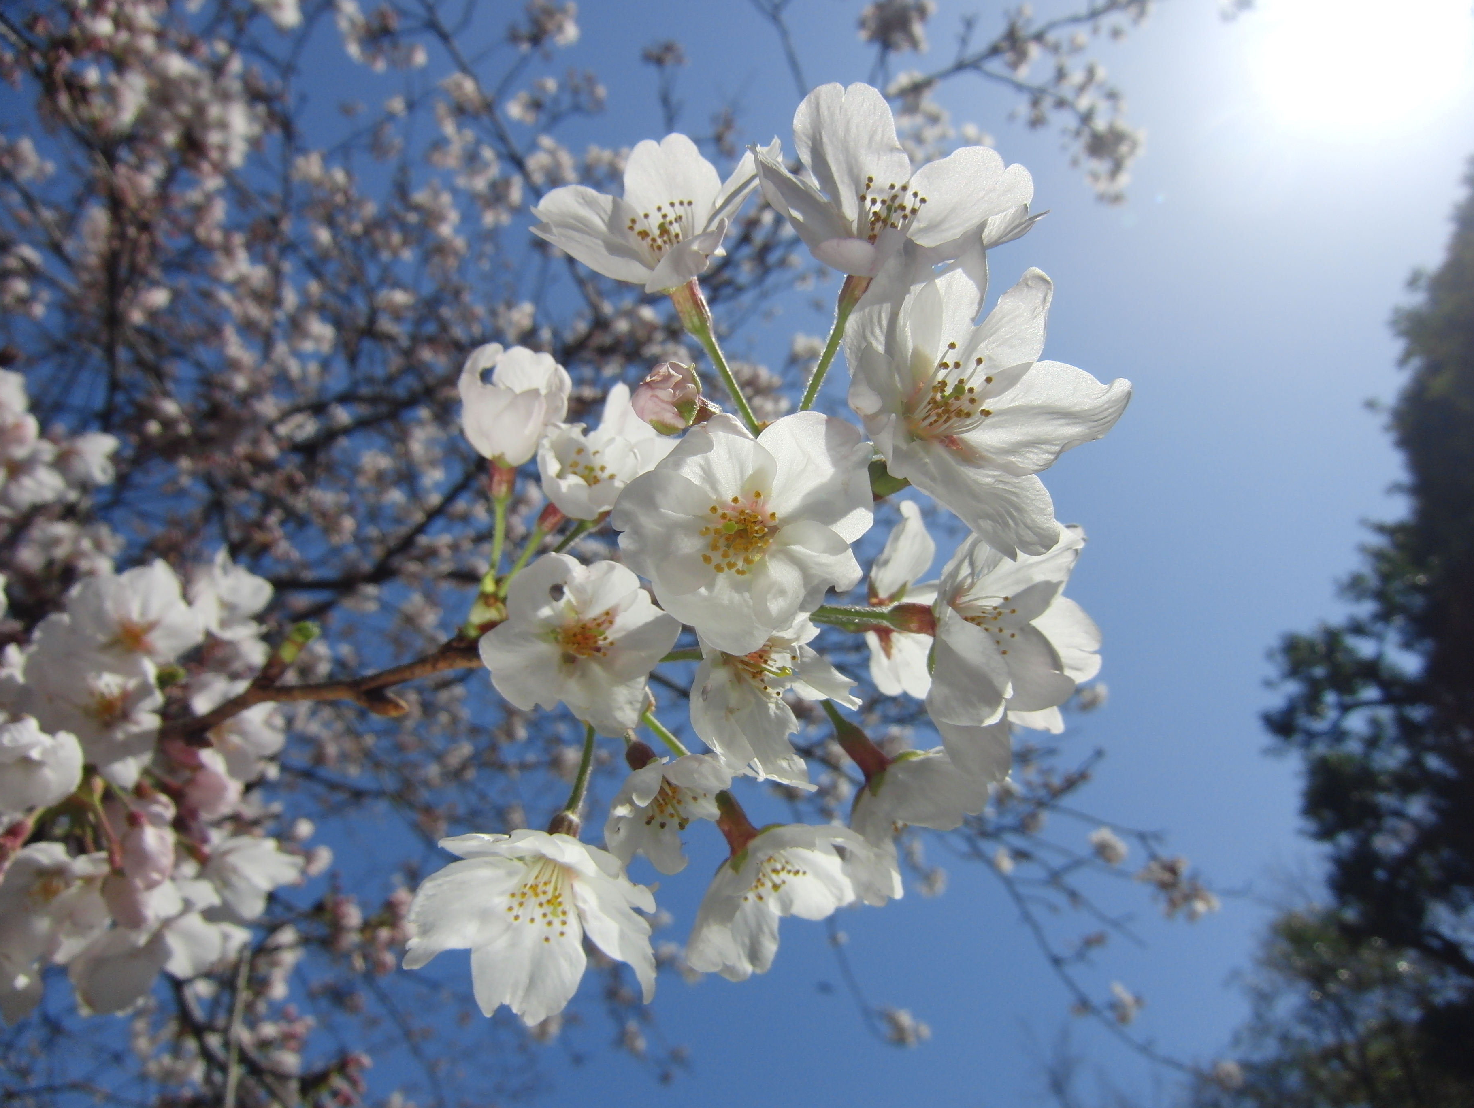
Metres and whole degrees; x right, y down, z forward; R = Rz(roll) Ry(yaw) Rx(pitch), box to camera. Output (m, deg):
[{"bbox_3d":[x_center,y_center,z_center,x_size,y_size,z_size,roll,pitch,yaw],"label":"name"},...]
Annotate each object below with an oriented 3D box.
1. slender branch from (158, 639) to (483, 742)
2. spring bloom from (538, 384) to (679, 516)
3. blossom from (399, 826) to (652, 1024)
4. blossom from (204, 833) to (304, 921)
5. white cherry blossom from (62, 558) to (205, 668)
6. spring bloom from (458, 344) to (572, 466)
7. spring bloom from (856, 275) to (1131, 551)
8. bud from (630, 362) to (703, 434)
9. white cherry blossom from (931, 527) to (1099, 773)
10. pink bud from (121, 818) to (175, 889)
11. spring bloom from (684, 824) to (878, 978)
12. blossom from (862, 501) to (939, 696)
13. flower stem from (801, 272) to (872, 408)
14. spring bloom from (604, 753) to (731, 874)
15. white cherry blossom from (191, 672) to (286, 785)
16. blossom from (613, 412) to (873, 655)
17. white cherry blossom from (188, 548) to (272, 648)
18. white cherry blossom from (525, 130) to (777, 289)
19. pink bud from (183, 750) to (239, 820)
[{"bbox_3d":[-0.079,0.025,0.187,0.088,0.013,0.008,-14,-7,27],"label":"slender branch"},{"bbox_3d":[-0.022,-0.017,0.172,0.024,0.022,0.018,0,-30,0],"label":"spring bloom"},{"bbox_3d":[-0.027,0.049,0.142,0.035,0.017,0.035,-5,-44,9],"label":"blossom"},{"bbox_3d":[-0.118,0.079,0.250,0.023,0.021,0.022,18,11,35],"label":"blossom"},{"bbox_3d":[-0.147,0.016,0.250,0.034,0.028,0.018,0,-12,-21],"label":"white cherry blossom"},{"bbox_3d":[-0.034,-0.023,0.157,0.017,0.017,0.018,5,-73,0],"label":"spring bloom"},{"bbox_3d":[0.028,-0.016,0.132,0.040,0.040,0.019,13,-31,-24],"label":"spring bloom"},{"bbox_3d":[-0.011,-0.025,0.165,0.012,0.011,0.011,28,-84,-30],"label":"bud"},{"bbox_3d":[0.037,0.013,0.147,0.018,0.035,0.035,4,-21,37],"label":"white cherry blossom"},{"bbox_3d":[-0.119,0.061,0.207,0.011,0.015,0.011,-3,-9,0],"label":"pink bud"},{"bbox_3d":[0.006,0.048,0.150,0.031,0.017,0.031,-32,-33,3],"label":"spring bloom"},{"bbox_3d":[0.028,0.007,0.162,0.015,0.031,0.028,0,-25,-30],"label":"blossom"},{"bbox_3d":[0.015,-0.032,0.156,0.004,0.004,0.022,23,-75,0],"label":"flower stem"},{"bbox_3d":[-0.013,0.039,0.165,0.022,0.013,0.022,-39,-37,6],"label":"spring bloom"},{"bbox_3d":[-0.127,0.044,0.260,0.026,0.027,0.018,0,3,-27],"label":"white cherry blossom"},{"bbox_3d":[0.001,-0.003,0.152,0.038,0.036,0.018,0,-6,5],"label":"blossom"},{"bbox_3d":[-0.131,0.011,0.265,0.024,0.025,0.018,0,-30,-36],"label":"white cherry blossom"},{"bbox_3d":[-0.010,-0.047,0.150,0.035,0.035,0.017,-6,-55,11],"label":"white cherry blossom"},{"bbox_3d":[-0.128,0.057,0.250,0.015,0.013,0.013,22,-33,34],"label":"pink bud"}]

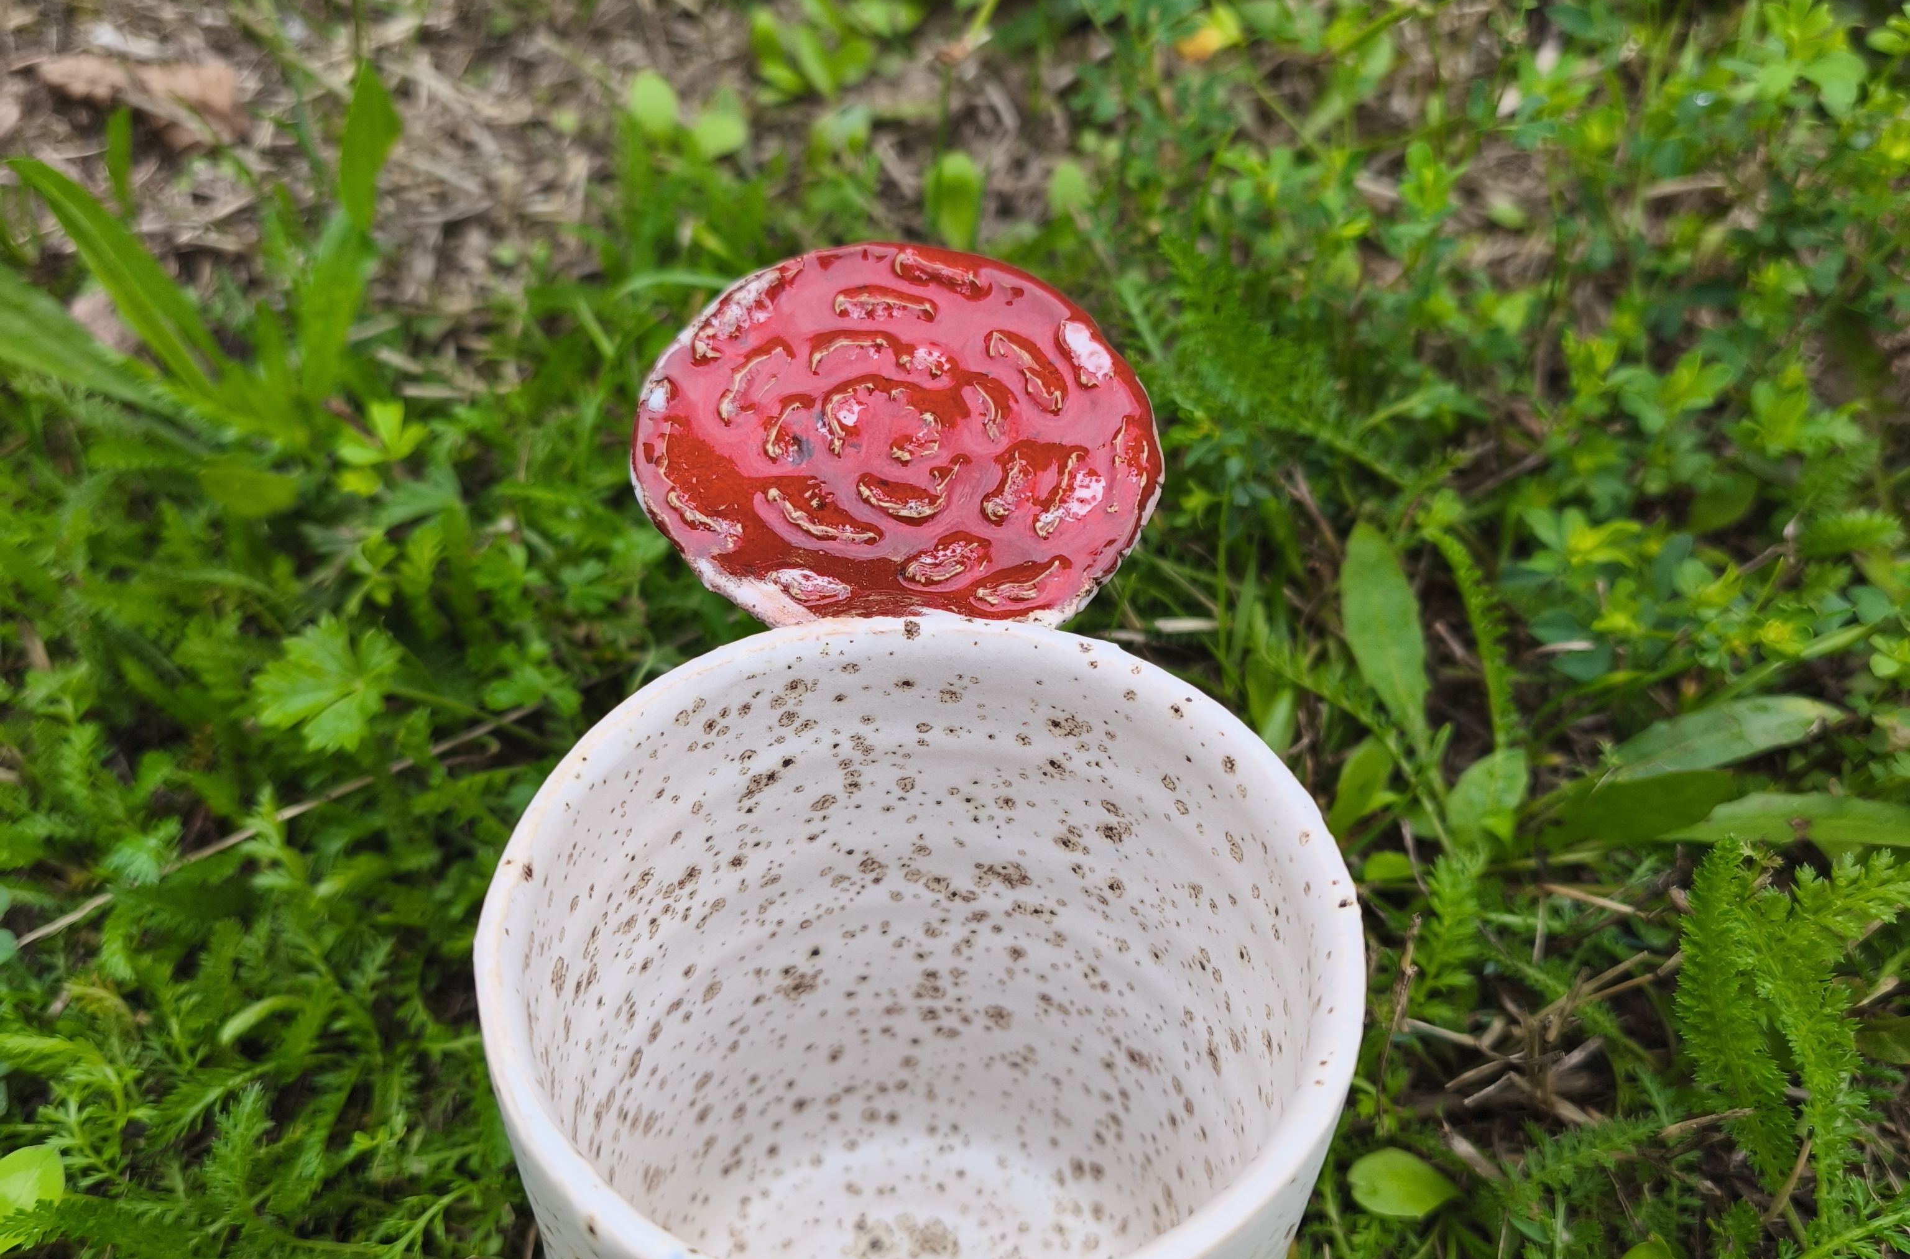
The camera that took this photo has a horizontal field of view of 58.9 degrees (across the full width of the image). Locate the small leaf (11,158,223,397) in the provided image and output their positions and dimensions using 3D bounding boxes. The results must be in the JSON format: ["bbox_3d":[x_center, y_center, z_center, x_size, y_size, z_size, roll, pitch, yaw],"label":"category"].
[{"bbox_3d":[-0.174,-0.074,0.350,0.013,0.009,0.076,-39,76,-22],"label":"small leaf"}]

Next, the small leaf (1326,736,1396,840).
[{"bbox_3d":[0.069,0.027,0.287,0.009,0.005,0.018,22,88,17],"label":"small leaf"}]

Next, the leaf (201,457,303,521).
[{"bbox_3d":[-0.139,-0.028,0.335,0.021,0.006,0.013,1,41,0],"label":"leaf"}]

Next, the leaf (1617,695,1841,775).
[{"bbox_3d":[0.136,0.019,0.298,0.045,0.005,0.013,-11,52,-11],"label":"leaf"}]

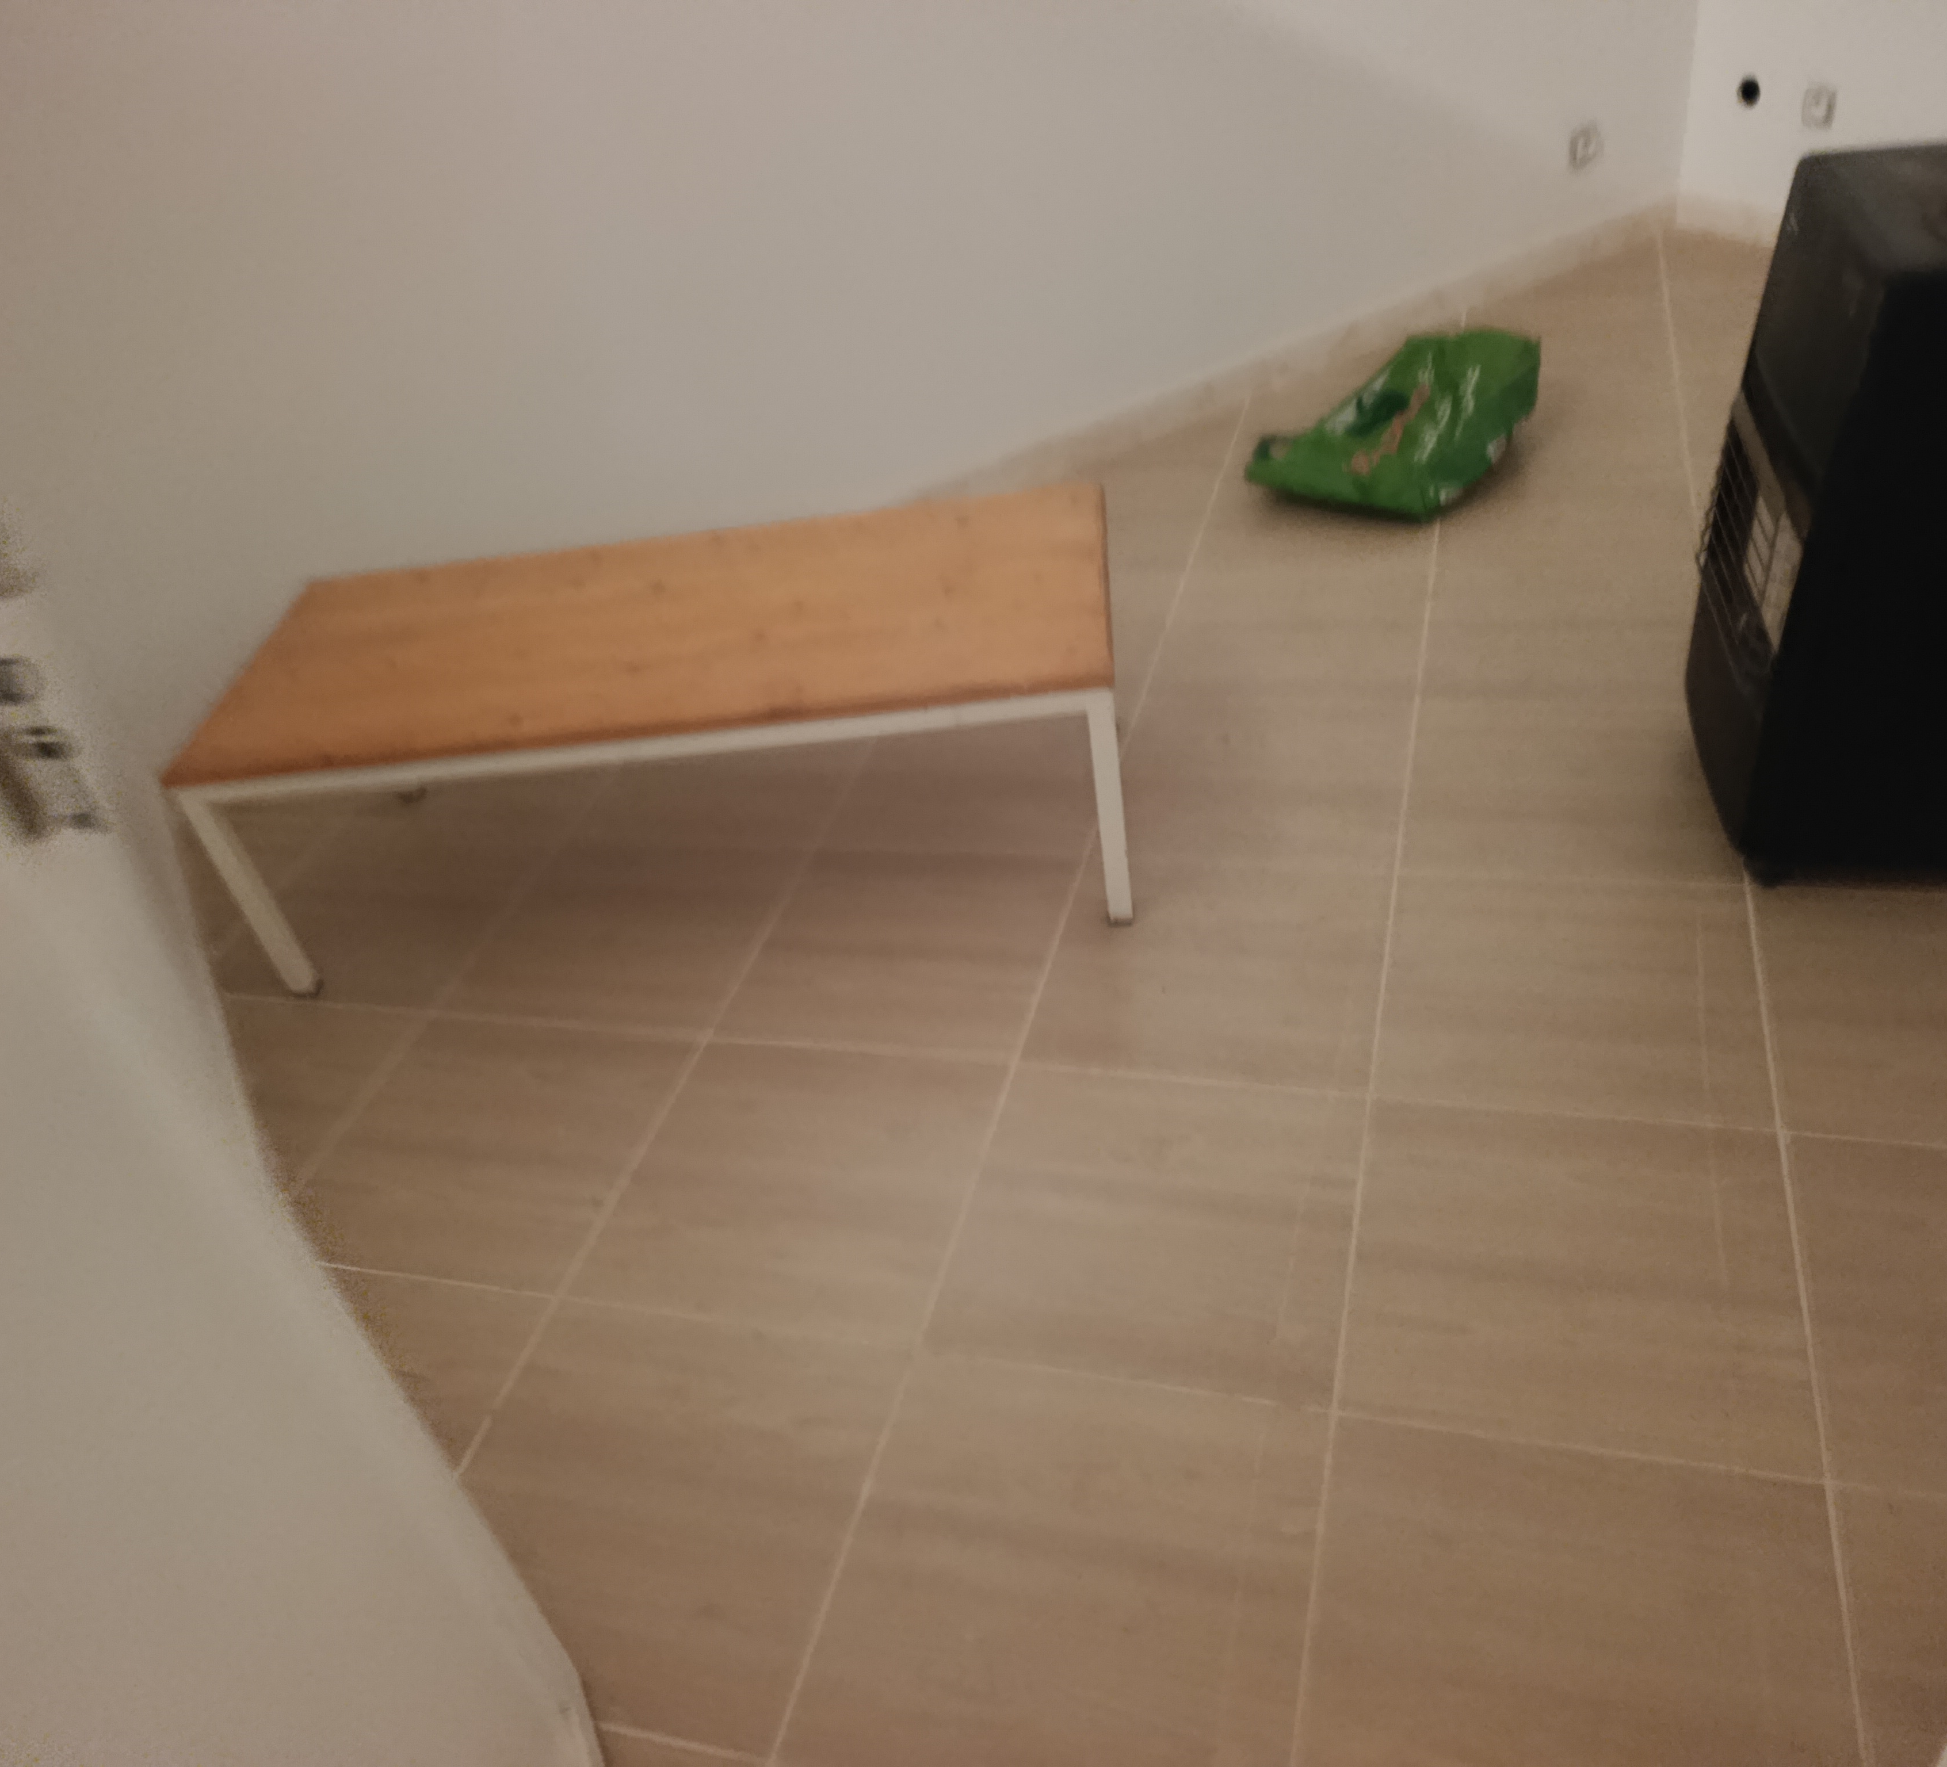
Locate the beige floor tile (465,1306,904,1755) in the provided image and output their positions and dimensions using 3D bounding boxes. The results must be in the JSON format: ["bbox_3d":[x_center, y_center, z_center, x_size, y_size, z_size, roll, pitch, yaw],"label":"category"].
[{"bbox_3d":[-0.324,0.627,1.584,0.435,0.015,0.429,3,40,18],"label":"beige floor tile"}]

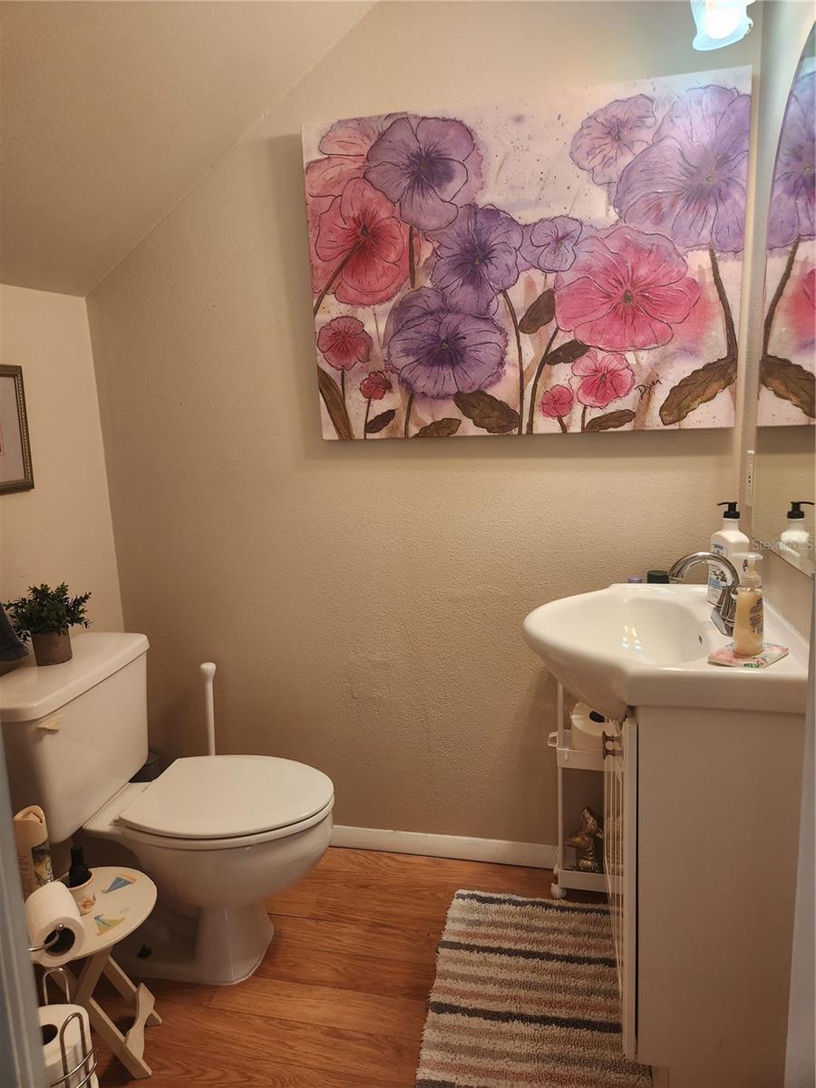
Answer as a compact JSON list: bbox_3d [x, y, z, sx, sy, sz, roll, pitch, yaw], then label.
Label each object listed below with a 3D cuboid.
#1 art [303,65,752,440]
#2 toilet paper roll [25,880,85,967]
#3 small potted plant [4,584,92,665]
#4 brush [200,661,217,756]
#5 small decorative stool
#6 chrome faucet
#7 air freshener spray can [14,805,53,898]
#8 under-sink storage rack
[{"bbox_3d":[0.257,-0.652,1.744,1.014,0.766,0.035,0,11,13],"label":"art"},{"bbox_3d":[-0.525,0.562,1.072,0.071,0.071,0.104,-10,13,-36],"label":"toilet paper roll"},{"bbox_3d":[-0.882,0.192,1.762,0.200,0.185,0.180,-8,12,-27],"label":"small potted plant"},{"bbox_3d":[-0.579,0.636,2.110,0.110,0.615,0.110,0,11,13],"label":"brush"},{"bbox_3d":[-0.658,0.903,1.502,0.280,0.325,0.280,-4,11,-7],"label":"small decorative stool"},{"bbox_3d":[0.582,0.083,1.399,0.155,0.146,0.160,0,11,13],"label":"chrome faucet"},{"bbox_3d":[-0.723,0.622,1.405,0.057,0.213,0.057,-5,11,-15],"label":"air freshener spray can"},{"bbox_3d":[0.564,0.564,1.856,0.410,0.760,0.140,0,11,13],"label":"under-sink storage rack"}]

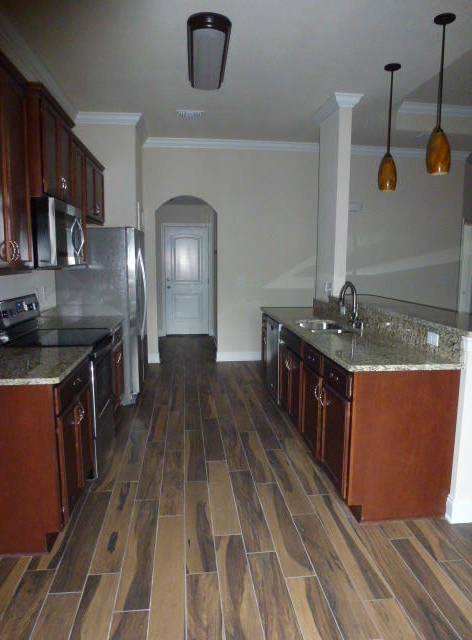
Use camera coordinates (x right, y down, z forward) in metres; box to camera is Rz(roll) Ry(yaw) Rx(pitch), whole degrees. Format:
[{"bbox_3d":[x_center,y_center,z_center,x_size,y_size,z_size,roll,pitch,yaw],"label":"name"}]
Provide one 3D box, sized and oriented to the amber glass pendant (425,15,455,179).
[{"bbox_3d":[1.361,-1.481,2.956,0.150,1.000,0.150,-1,8,-7],"label":"amber glass pendant"}]

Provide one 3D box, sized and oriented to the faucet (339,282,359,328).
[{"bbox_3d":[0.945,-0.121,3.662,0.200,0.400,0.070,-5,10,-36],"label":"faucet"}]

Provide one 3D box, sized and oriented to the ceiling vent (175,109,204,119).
[{"bbox_3d":[-0.513,-2.268,4.917,0.308,0.025,0.298,-1,8,-7],"label":"ceiling vent"}]

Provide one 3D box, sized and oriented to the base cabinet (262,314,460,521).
[{"bbox_3d":[0.762,0.524,3.825,0.627,0.874,2.816,-1,8,-7],"label":"base cabinet"}]

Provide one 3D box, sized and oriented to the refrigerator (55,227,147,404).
[{"bbox_3d":[-1.384,-0.066,4.817,0.800,1.770,0.910,-1,8,-7],"label":"refrigerator"}]

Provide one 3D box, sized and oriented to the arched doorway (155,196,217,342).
[{"bbox_3d":[-0.692,-0.555,6.313,0.858,2.344,0.179,-1,8,-7],"label":"arched doorway"}]

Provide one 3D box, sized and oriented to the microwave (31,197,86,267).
[{"bbox_3d":[-1.369,-0.594,3.117,0.423,0.427,0.761,-1,8,-7],"label":"microwave"}]

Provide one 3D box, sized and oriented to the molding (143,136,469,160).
[{"bbox_3d":[1.087,-2.391,6.172,4.600,0.120,0.100,-1,8,-7],"label":"molding"}]

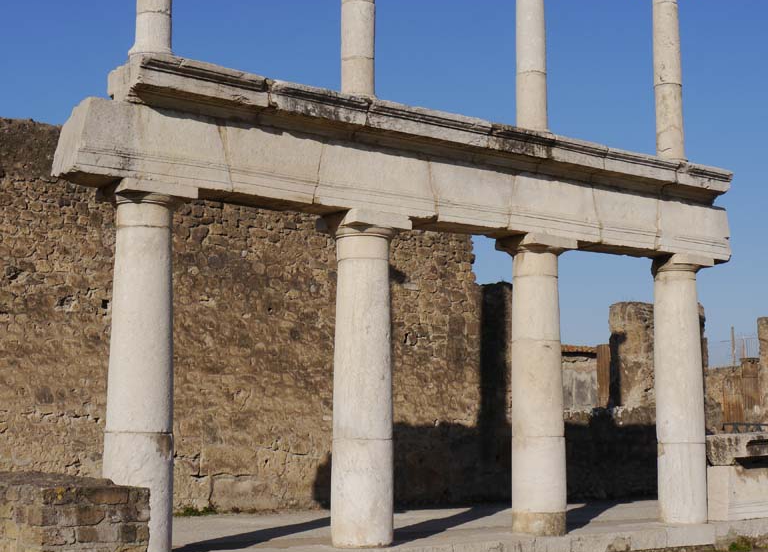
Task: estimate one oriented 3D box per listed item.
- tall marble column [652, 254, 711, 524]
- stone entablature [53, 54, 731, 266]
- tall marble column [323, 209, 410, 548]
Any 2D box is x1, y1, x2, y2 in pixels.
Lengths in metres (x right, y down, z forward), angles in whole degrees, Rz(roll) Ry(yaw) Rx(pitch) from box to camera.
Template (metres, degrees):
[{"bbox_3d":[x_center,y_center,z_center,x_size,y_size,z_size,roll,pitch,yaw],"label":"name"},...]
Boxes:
[{"bbox_3d":[4.146,1.600,18.298,0.734,3.699,0.734,0,-7,0],"label":"tall marble column"},{"bbox_3d":[0.880,-1.178,15.766,10.282,1.197,1.006,6,-9,-39],"label":"stone entablature"},{"bbox_3d":[-0.239,1.168,14.785,0.775,3.699,0.775,6,-9,-39],"label":"tall marble column"}]

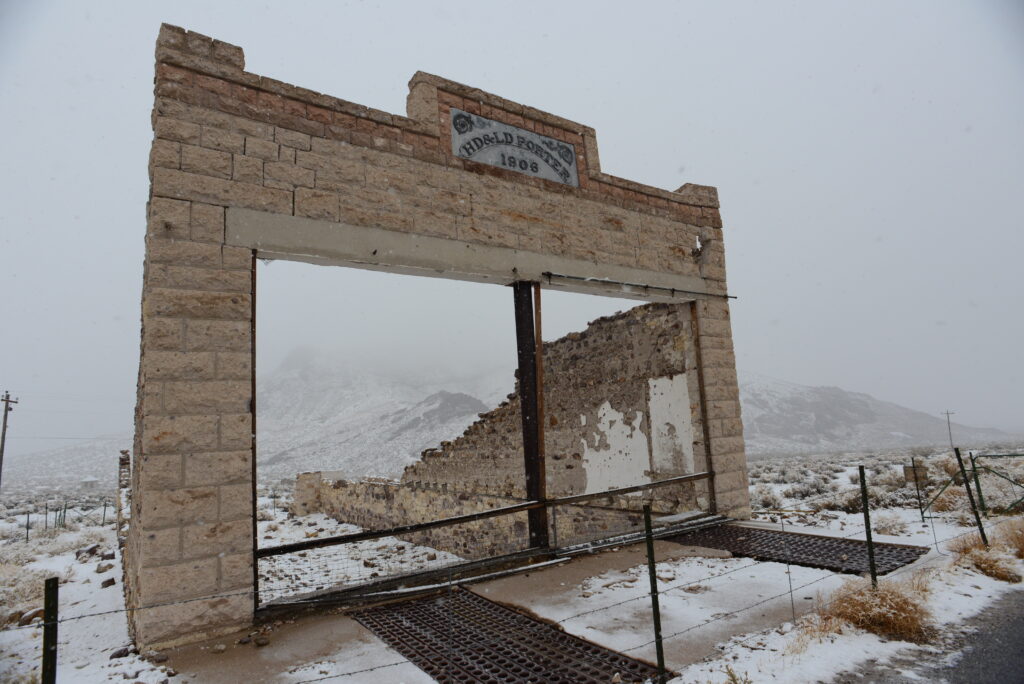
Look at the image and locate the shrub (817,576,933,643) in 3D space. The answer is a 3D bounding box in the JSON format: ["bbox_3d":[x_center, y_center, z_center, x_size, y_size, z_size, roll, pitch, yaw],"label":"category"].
[{"bbox_3d":[2.463,1.793,3.910,0.674,0.314,0.674,-8,-9,29],"label":"shrub"}]

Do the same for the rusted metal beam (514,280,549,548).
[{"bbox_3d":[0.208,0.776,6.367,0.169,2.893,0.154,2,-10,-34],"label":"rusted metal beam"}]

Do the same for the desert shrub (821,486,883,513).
[{"bbox_3d":[5.593,2.578,9.415,0.887,0.354,0.887,-8,-9,29],"label":"desert shrub"}]

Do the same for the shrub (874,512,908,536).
[{"bbox_3d":[4.501,2.161,6.784,0.360,0.246,0.360,-8,-9,31],"label":"shrub"}]

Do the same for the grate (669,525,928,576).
[{"bbox_3d":[3.038,2.295,6.383,1.306,0.061,2.371,2,-10,-34],"label":"grate"}]

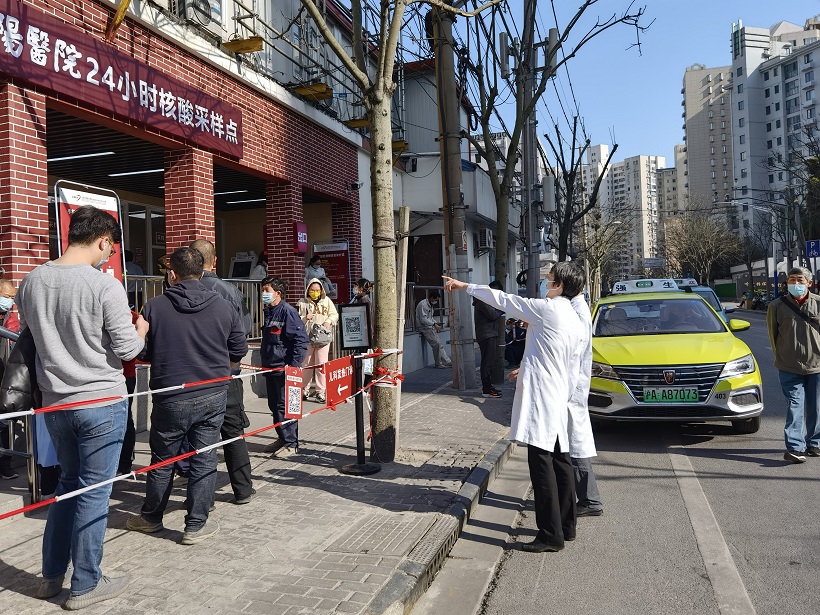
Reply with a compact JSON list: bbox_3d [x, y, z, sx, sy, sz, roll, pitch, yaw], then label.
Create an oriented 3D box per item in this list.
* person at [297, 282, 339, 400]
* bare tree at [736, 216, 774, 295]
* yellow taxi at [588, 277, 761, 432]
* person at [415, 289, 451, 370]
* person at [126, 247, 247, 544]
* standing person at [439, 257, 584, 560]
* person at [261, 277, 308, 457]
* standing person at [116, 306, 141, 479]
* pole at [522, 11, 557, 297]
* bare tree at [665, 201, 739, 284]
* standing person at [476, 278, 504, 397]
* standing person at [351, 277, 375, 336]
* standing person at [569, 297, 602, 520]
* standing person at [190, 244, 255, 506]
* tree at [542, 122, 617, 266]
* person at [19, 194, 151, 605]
[{"bbox_3d":[-1.258,0.442,8.700,0.530,1.660,0.380,-2,1,0],"label":"person"},{"bbox_3d":[23.768,-3.199,44.000,2.700,6.100,2.700,-2,1,18],"label":"bare tree"},{"bbox_3d":[3.070,0.468,8.144,1.880,1.620,4.560,-2,1,16],"label":"yellow taxi"},{"bbox_3d":[0.470,0.430,12.800,0.660,1.500,0.500,-2,1,18],"label":"person"},{"bbox_3d":[-1.310,0.471,3.750,0.630,1.690,0.460,-2,1,-19],"label":"person"},{"bbox_3d":[0.689,0.603,3.950,0.780,1.700,0.580,-1,1,41],"label":"standing person"},{"bbox_3d":[-1.177,0.530,6.000,0.360,1.620,0.480,-2,1,-30],"label":"person"},{"bbox_3d":[-2.363,0.547,5.150,0.330,1.600,0.460,-2,1,12],"label":"standing person"},{"bbox_3d":[2.943,-3.465,15.000,0.700,9.000,0.600,-1,1,18],"label":"pole"},{"bbox_3d":[22.788,-4.235,50.000,5.800,8.300,5.600,-1,1,18],"label":"bare tree"},{"bbox_3d":[1.119,0.443,9.000,0.400,1.620,0.500,-2,1,6],"label":"standing person"},{"bbox_3d":[-0.626,0.399,8.800,0.380,1.600,0.480,-2,1,-15],"label":"standing person"},{"bbox_3d":[1.106,0.558,4.380,0.360,1.670,0.500,-1,1,25],"label":"standing person"},{"bbox_3d":[-1.284,0.433,4.180,0.560,1.730,0.420,-2,1,6],"label":"standing person"},{"bbox_3d":[5.065,-2.246,19.000,2.100,6.300,2.000,-1,1,18],"label":"tree"},{"bbox_3d":[-1.495,0.445,2.920,0.540,1.760,0.480,-1,1,21],"label":"person"}]

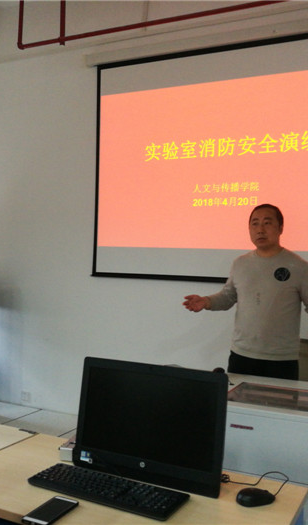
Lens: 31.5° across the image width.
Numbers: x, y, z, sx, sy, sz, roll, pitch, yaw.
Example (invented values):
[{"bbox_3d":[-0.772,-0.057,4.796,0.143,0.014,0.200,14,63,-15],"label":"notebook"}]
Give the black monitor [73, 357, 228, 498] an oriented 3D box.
[{"bbox_3d":[-0.006,0.489,1.684,0.490,0.360,0.160,2,1,26],"label":"black monitor"}]

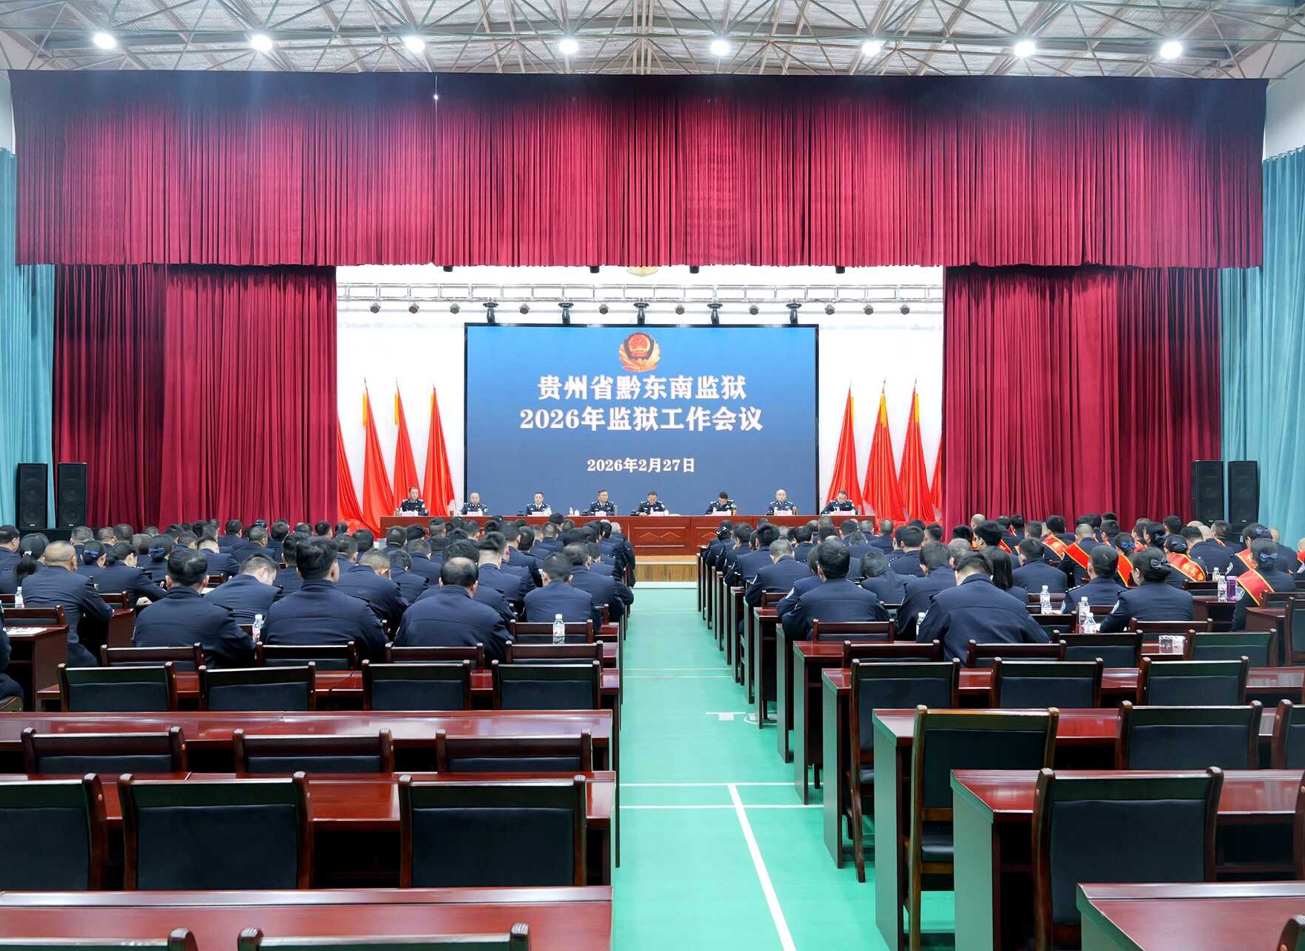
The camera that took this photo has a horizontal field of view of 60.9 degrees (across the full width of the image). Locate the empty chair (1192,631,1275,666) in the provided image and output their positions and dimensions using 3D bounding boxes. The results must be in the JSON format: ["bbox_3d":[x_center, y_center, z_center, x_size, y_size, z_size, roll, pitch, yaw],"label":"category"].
[{"bbox_3d":[2.936,1.260,5.915,0.460,0.920,0.560,0,-1,-7],"label":"empty chair"}]

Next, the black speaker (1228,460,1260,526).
[{"bbox_3d":[10.020,0.320,18.800,0.450,1.130,0.460,-1,-1,32],"label":"black speaker"}]

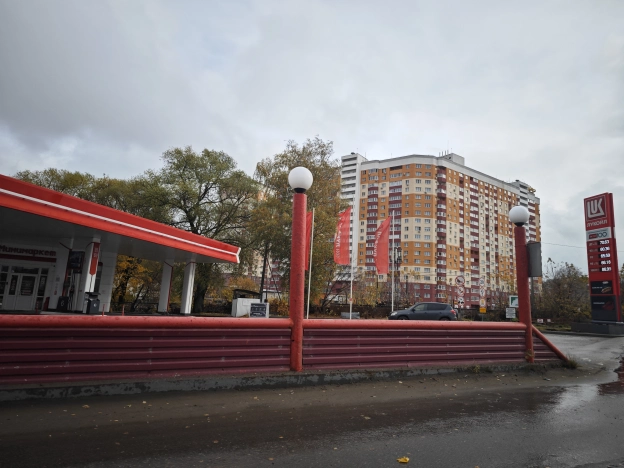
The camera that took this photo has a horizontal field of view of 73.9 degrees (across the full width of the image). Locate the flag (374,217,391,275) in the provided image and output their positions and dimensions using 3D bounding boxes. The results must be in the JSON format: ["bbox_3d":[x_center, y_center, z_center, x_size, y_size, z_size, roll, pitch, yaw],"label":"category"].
[{"bbox_3d":[5.073,0.806,29.378,1.150,4.128,0.300,2,-11,6],"label":"flag"}]

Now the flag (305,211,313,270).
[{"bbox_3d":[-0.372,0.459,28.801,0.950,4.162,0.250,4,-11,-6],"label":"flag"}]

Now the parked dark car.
[{"bbox_3d":[7.378,5.411,27.551,4.420,1.690,1.820,1,-11,11],"label":"parked dark car"}]

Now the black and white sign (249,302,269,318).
[{"bbox_3d":[-3.328,4.885,26.095,1.150,1.035,0.300,2,-11,6],"label":"black and white sign"}]

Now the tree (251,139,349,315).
[{"bbox_3d":[-0.639,-1.159,41.664,9.000,18.183,8.500,3,-11,0],"label":"tree"}]

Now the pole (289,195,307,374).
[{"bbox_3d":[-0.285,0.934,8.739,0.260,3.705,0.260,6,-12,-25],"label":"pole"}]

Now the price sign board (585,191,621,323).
[{"bbox_3d":[16.084,1.297,23.148,0.380,7.086,1.380,6,-11,-15],"label":"price sign board"}]

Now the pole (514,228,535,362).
[{"bbox_3d":[5.850,1.607,11.386,0.260,3.672,0.260,6,-12,-25],"label":"pole"}]

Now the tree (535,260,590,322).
[{"bbox_3d":[20.073,4.727,33.477,4.200,5.208,4.000,3,-11,0],"label":"tree"}]

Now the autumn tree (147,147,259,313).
[{"bbox_3d":[-10.884,-0.740,44.675,11.300,18.305,10.500,3,-11,0],"label":"autumn tree"}]

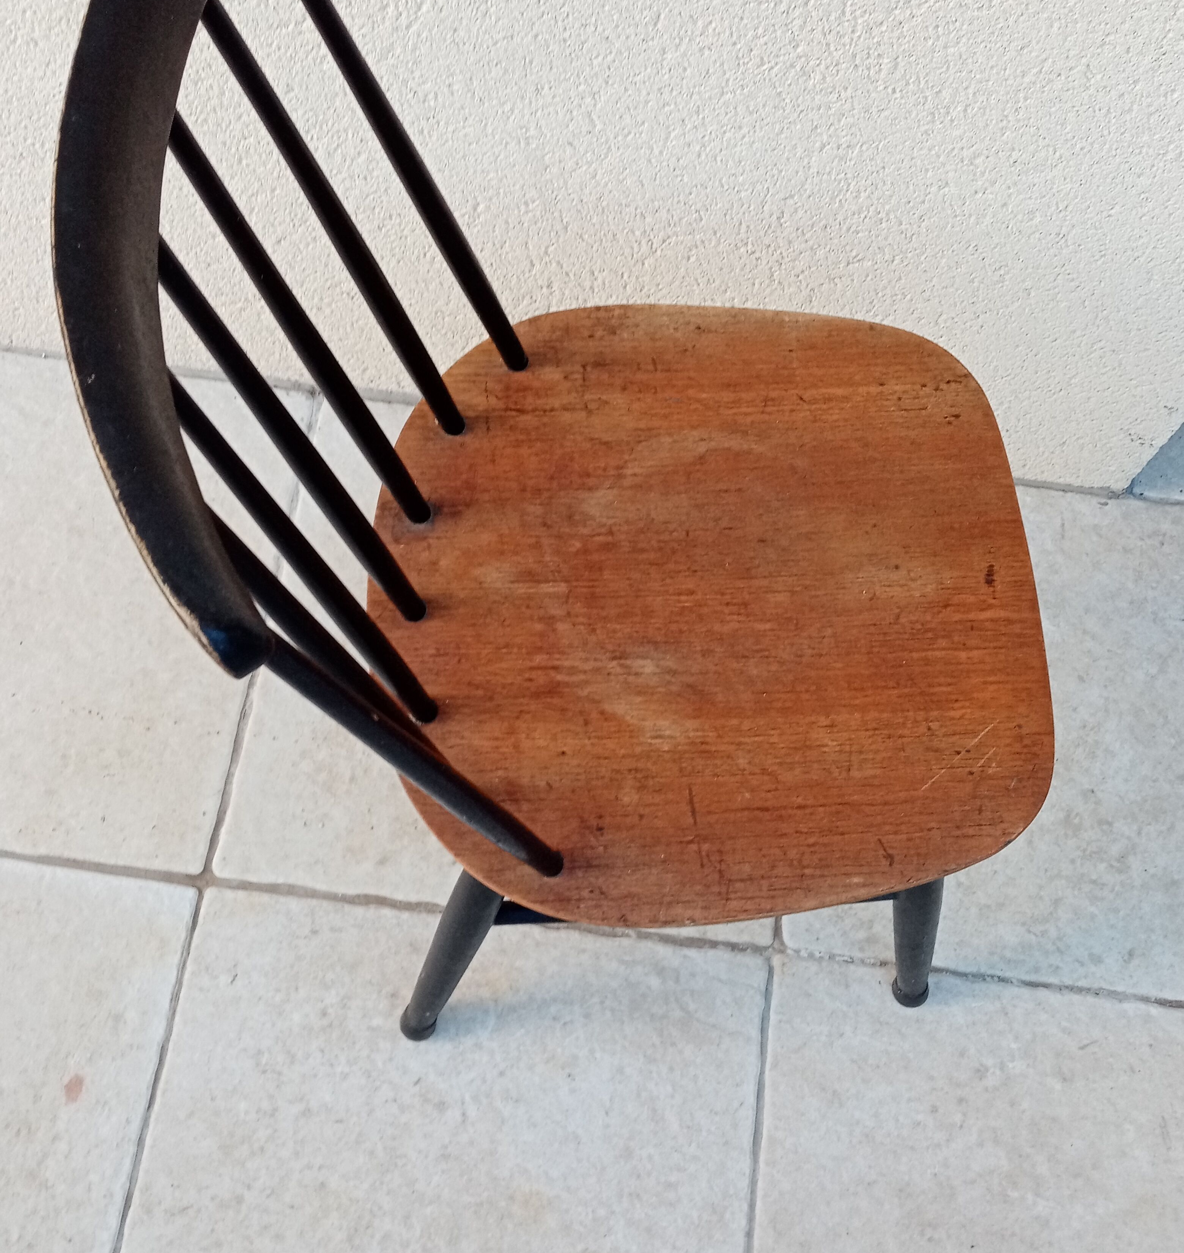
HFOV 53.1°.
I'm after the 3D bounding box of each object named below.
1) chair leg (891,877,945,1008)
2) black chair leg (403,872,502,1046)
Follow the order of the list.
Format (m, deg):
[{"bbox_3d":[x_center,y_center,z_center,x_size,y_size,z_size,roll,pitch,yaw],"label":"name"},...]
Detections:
[{"bbox_3d":[0.240,0.208,0.872,0.036,0.430,0.036,-10,55,7],"label":"chair leg"},{"bbox_3d":[-0.094,0.222,0.850,0.036,0.430,0.036,5,54,-15],"label":"black chair leg"}]

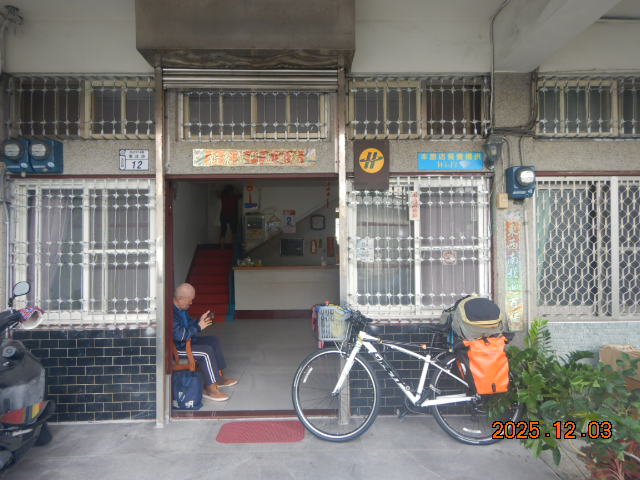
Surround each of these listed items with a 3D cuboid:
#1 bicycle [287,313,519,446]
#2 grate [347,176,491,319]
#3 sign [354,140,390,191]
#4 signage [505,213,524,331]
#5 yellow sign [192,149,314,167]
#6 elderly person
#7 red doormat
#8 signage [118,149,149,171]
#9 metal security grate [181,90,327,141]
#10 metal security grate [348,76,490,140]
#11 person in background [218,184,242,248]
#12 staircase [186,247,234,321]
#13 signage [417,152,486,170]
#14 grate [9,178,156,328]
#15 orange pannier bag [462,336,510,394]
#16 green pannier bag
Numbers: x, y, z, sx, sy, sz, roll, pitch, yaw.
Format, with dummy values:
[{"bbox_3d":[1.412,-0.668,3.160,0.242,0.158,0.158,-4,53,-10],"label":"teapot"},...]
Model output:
[{"bbox_3d":[0.630,0.972,3.210,1.690,1.000,0.560,0,-1,3],"label":"bicycle"},{"bbox_3d":[0.838,0.075,3.768,1.190,1.220,0.100,-1,-1,-2],"label":"grate"},{"bbox_3d":[0.428,-0.608,3.630,0.292,0.412,0.020,0,-1,-2],"label":"sign"},{"bbox_3d":[1.642,0.266,3.751,0.159,1.014,0.012,0,-1,-2],"label":"signage"},{"bbox_3d":[-0.539,-0.683,3.698,1.021,0.147,0.012,0,-1,-2],"label":"yellow sign"},{"bbox_3d":[-1.130,0.933,4.190,0.680,1.050,0.520,0,-1,-2],"label":"elderly person"},{"bbox_3d":[-0.449,1.498,3.489,0.668,0.012,0.421,-1,-1,-2],"label":"red doormat"},{"bbox_3d":[-1.528,-0.657,3.654,0.238,0.177,0.015,0,-1,-2],"label":"signage"},{"bbox_3d":[-0.539,-1.028,3.672,1.203,0.419,0.070,0,-1,-2],"label":"metal security grate"},{"bbox_3d":[0.845,-1.120,3.781,1.194,0.513,0.100,-1,-1,-2],"label":"metal security grate"},{"bbox_3d":[-2.138,-0.549,10.600,0.573,1.553,0.330,-1,-1,-2],"label":"person in background"},{"bbox_3d":[-2.240,0.814,9.050,0.880,1.400,2.100,0,-1,-2],"label":"staircase"},{"bbox_3d":[1.131,-0.678,3.828,0.565,0.150,0.015,-1,-1,-2],"label":"signage"},{"bbox_3d":[-1.942,0.105,3.656,1.142,1.207,0.100,-1,-1,-2],"label":"grate"},{"bbox_3d":[1.148,0.865,3.075,0.300,0.380,0.170,-1,-1,3],"label":"orange pannier bag"},{"bbox_3d":[1.110,0.550,3.130,0.330,0.300,0.380,-1,-1,3],"label":"green pannier bag"}]

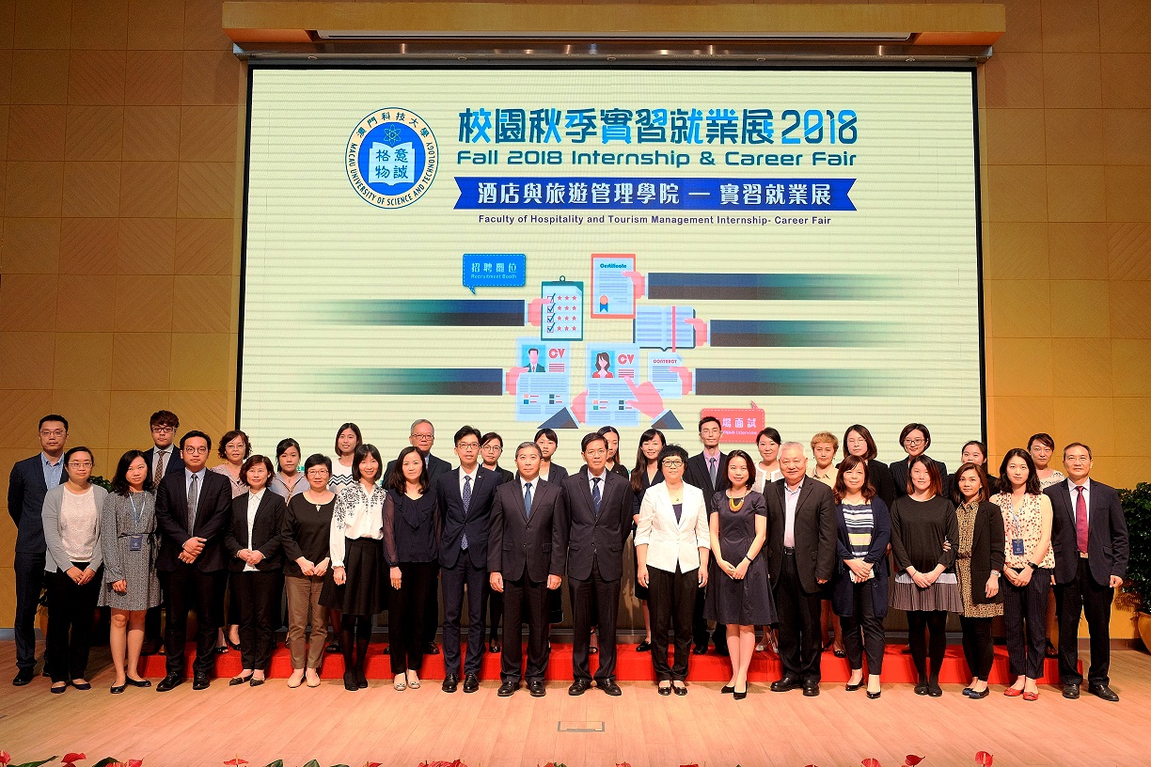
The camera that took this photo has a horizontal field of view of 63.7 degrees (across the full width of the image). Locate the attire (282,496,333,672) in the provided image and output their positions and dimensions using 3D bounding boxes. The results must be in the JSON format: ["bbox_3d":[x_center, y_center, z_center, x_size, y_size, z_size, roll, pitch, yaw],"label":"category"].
[{"bbox_3d":[-1.868,1.394,6.518,0.390,1.253,0.320,2,-5,-14],"label":"attire"}]

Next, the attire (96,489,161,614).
[{"bbox_3d":[-3.084,1.151,6.407,0.429,0.836,0.330,3,-5,-25],"label":"attire"}]

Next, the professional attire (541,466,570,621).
[{"bbox_3d":[-0.236,1.176,6.862,0.405,1.171,0.290,1,-5,-3],"label":"professional attire"}]

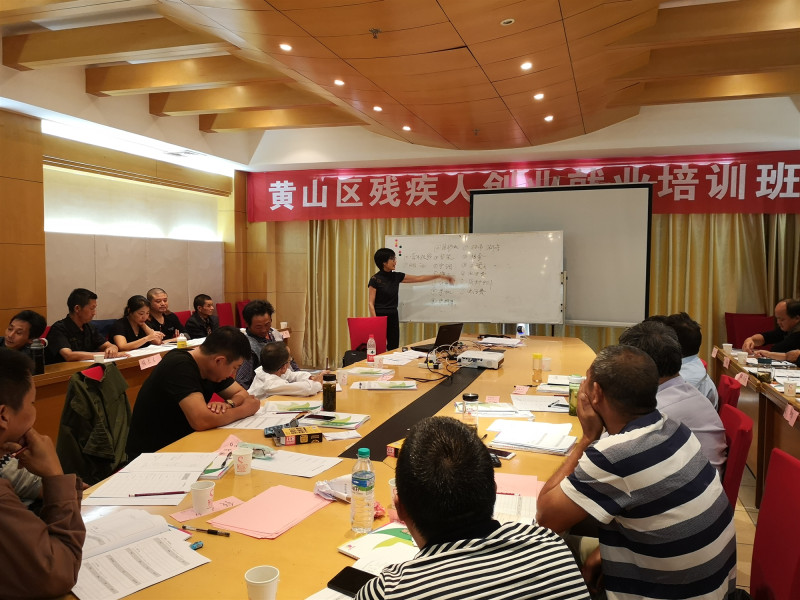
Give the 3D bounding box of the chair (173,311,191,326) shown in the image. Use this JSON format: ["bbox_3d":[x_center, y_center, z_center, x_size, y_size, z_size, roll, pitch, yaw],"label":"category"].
[{"bbox_3d":[-1.980,0.601,6.047,0.550,0.970,0.450,2,4,19],"label":"chair"}]

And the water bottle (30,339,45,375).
[{"bbox_3d":[-2.259,0.347,3.902,0.080,0.220,0.080,2,4,19],"label":"water bottle"}]

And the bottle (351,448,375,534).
[{"bbox_3d":[-0.105,0.532,1.739,0.065,0.232,0.065,0,3,0],"label":"bottle"}]

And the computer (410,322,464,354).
[{"bbox_3d":[0.332,0.321,5.415,0.295,0.230,0.350,3,4,39],"label":"computer"}]

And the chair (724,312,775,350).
[{"bbox_3d":[3.453,0.658,6.111,0.470,0.970,0.560,2,4,19],"label":"chair"}]

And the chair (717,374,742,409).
[{"bbox_3d":[1.347,0.861,3.111,0.560,0.955,0.440,2,4,20],"label":"chair"}]

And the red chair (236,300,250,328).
[{"bbox_3d":[-1.936,0.507,8.766,0.560,0.955,0.440,1,3,13],"label":"red chair"}]

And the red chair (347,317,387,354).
[{"bbox_3d":[-0.180,0.670,6.189,0.440,0.955,0.560,-2,4,-36],"label":"red chair"}]

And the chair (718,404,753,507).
[{"bbox_3d":[1.000,0.899,2.418,0.560,0.955,0.440,2,4,20],"label":"chair"}]

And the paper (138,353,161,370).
[{"bbox_3d":[-1.895,0.474,4.762,0.015,0.080,0.220,2,10,19],"label":"paper"}]

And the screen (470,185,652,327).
[{"bbox_3d":[1.720,-0.494,6.932,1.970,1.490,0.070,2,4,23],"label":"screen"}]

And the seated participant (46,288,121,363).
[{"bbox_3d":[-2.236,0.541,4.618,0.720,1.250,0.550,2,4,19],"label":"seated participant"}]

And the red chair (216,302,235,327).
[{"bbox_3d":[-2.131,0.533,8.292,0.560,0.955,0.440,2,4,23],"label":"red chair"}]

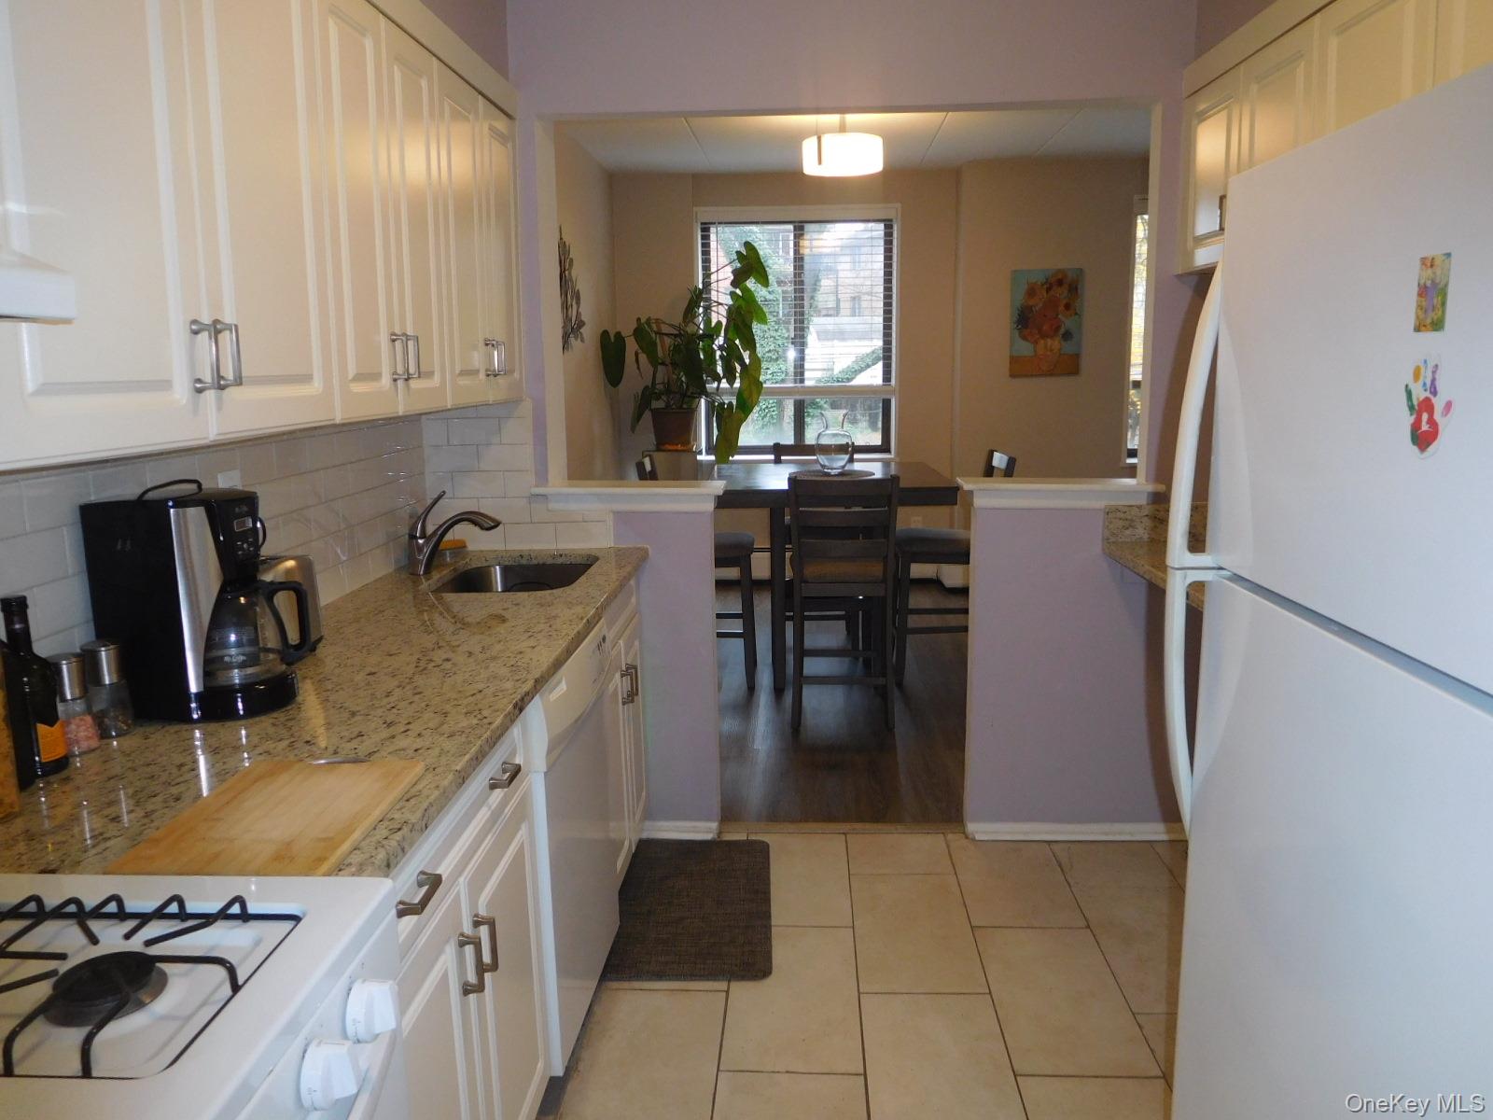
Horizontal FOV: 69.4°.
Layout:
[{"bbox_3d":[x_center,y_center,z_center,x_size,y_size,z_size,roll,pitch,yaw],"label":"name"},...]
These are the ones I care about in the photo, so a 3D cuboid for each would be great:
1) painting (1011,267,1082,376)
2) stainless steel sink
[{"bbox_3d":[1.764,-1.400,6.344,0.405,0.615,0.030,0,10,3],"label":"painting"},{"bbox_3d":[-0.627,0.161,2.937,0.420,0.200,0.565,0,10,2],"label":"stainless steel sink"}]

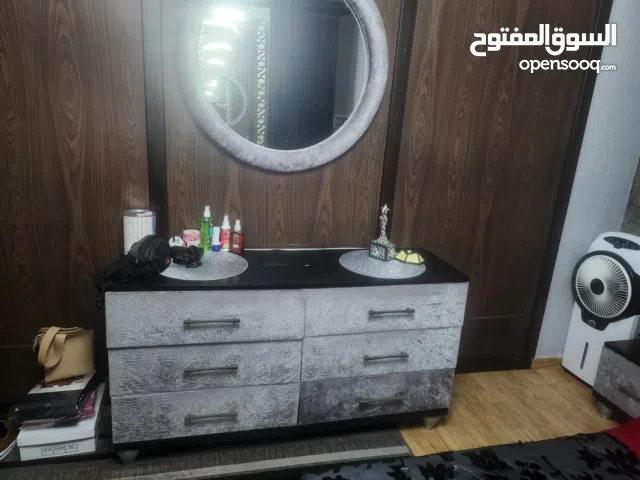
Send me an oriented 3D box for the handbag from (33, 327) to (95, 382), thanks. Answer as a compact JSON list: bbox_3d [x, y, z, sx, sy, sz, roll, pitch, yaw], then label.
[{"bbox_3d":[-1.113,0.480,1.944,0.218,0.212,0.117,-4,17,-27],"label":"handbag"}]

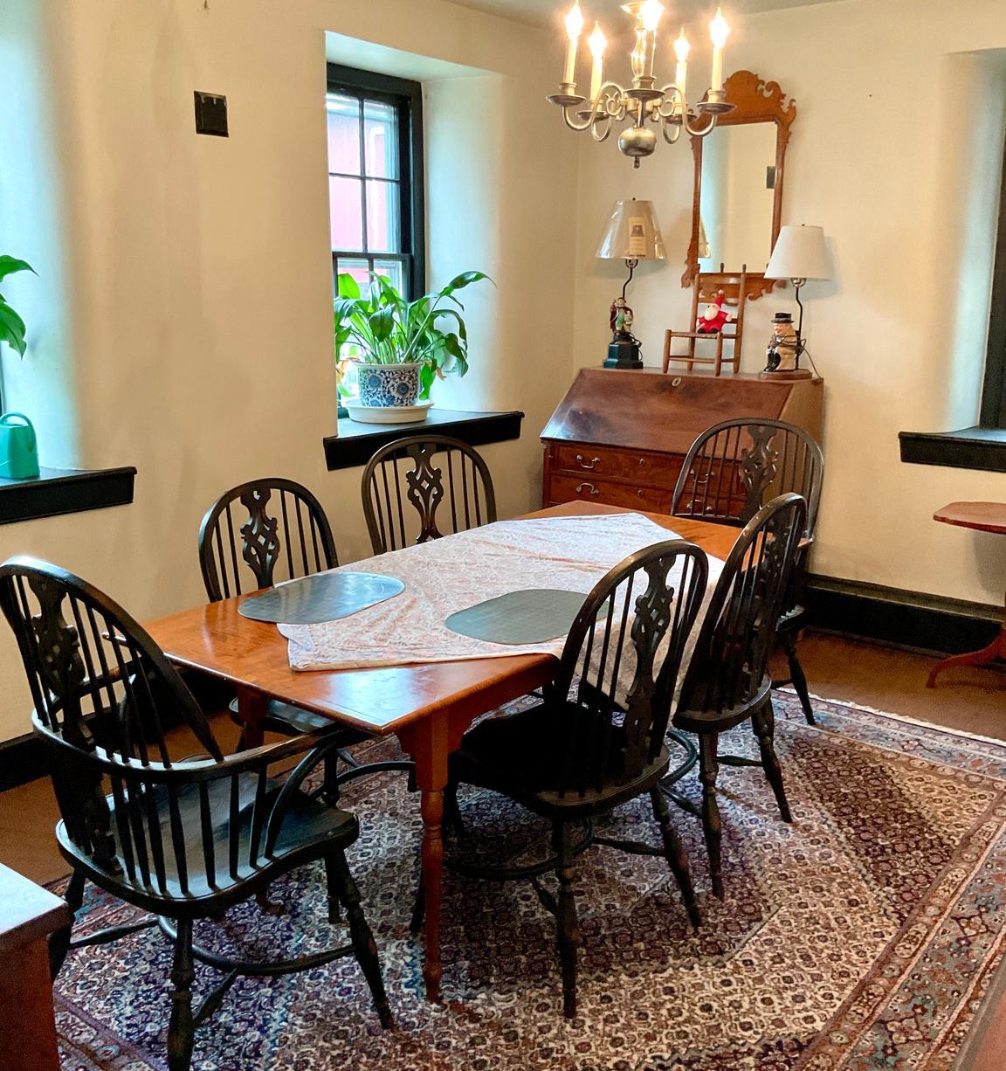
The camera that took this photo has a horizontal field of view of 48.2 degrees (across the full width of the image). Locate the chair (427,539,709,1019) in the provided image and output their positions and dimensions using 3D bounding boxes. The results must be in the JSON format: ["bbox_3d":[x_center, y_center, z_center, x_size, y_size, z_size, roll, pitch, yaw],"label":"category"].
[{"bbox_3d":[0.146,0.447,2.533,0.585,0.985,0.490,12,17,42],"label":"chair"}]

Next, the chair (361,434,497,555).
[{"bbox_3d":[-0.121,0.202,3.605,0.490,0.985,0.585,-8,15,-33],"label":"chair"}]

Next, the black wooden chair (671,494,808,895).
[{"bbox_3d":[0.514,0.339,3.015,0.585,0.985,0.490,11,16,38],"label":"black wooden chair"}]

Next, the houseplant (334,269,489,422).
[{"bbox_3d":[-0.422,-0.778,4.664,0.580,0.620,0.640,10,16,37],"label":"houseplant"}]

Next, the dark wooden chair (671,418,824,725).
[{"bbox_3d":[0.725,0.141,3.810,0.620,1.020,0.600,11,16,38],"label":"dark wooden chair"}]

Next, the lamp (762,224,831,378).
[{"bbox_3d":[1.186,-0.947,4.545,0.300,0.640,0.290,10,16,37],"label":"lamp"}]

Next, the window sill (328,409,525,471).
[{"bbox_3d":[-0.454,-0.432,4.794,0.410,0.112,1.205,10,16,37],"label":"window sill"}]

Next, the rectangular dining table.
[{"bbox_3d":[0.026,0.473,2.981,0.850,0.735,1.860,10,16,37],"label":"rectangular dining table"}]

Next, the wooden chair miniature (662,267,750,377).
[{"bbox_3d":[0.869,-0.922,4.810,0.290,0.470,0.250,10,16,37],"label":"wooden chair miniature"}]

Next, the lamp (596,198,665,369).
[{"bbox_3d":[0.573,-1.117,5.007,0.315,0.760,0.315,0,13,0],"label":"lamp"}]

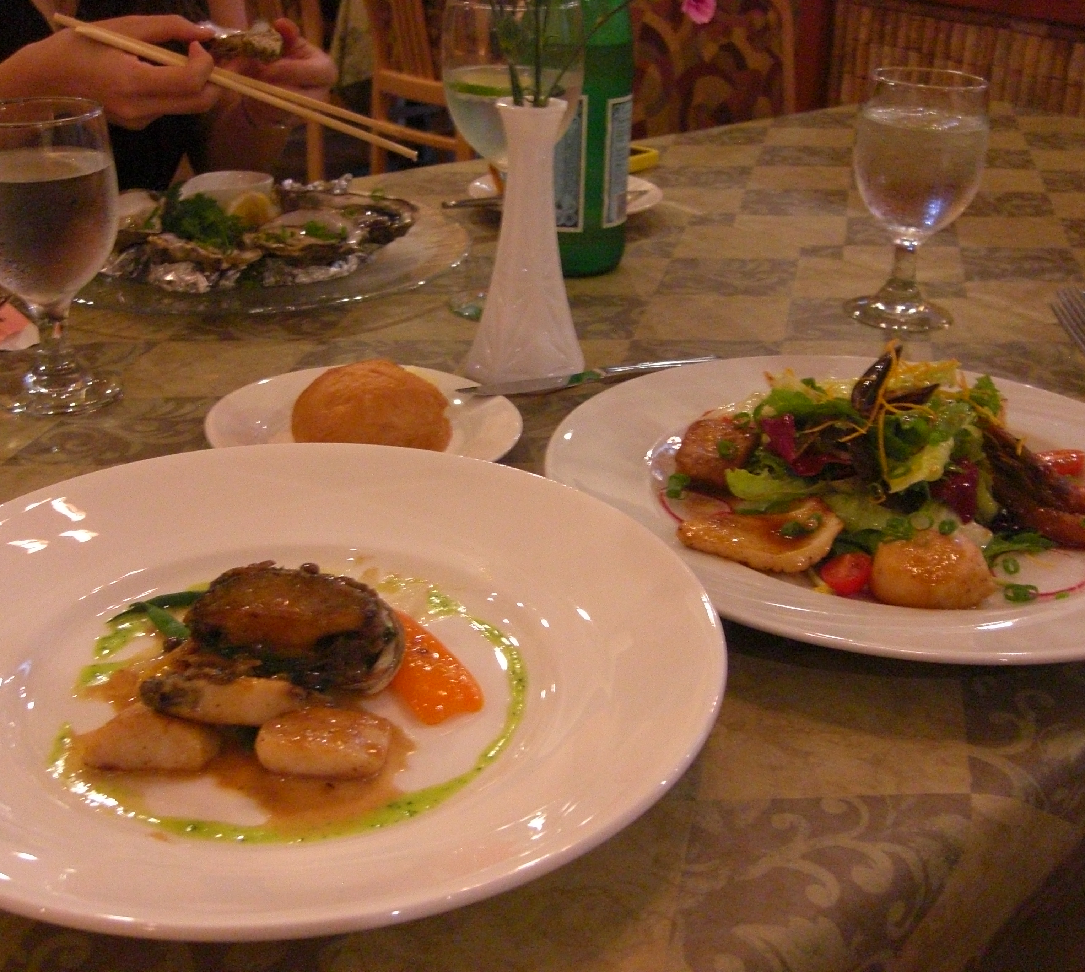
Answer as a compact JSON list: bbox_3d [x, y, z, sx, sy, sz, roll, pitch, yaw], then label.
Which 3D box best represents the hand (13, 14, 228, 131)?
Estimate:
[{"bbox_3d":[-0.293,-0.286,0.985,0.135,0.075,0.080,2,26,0],"label":"hand"}]

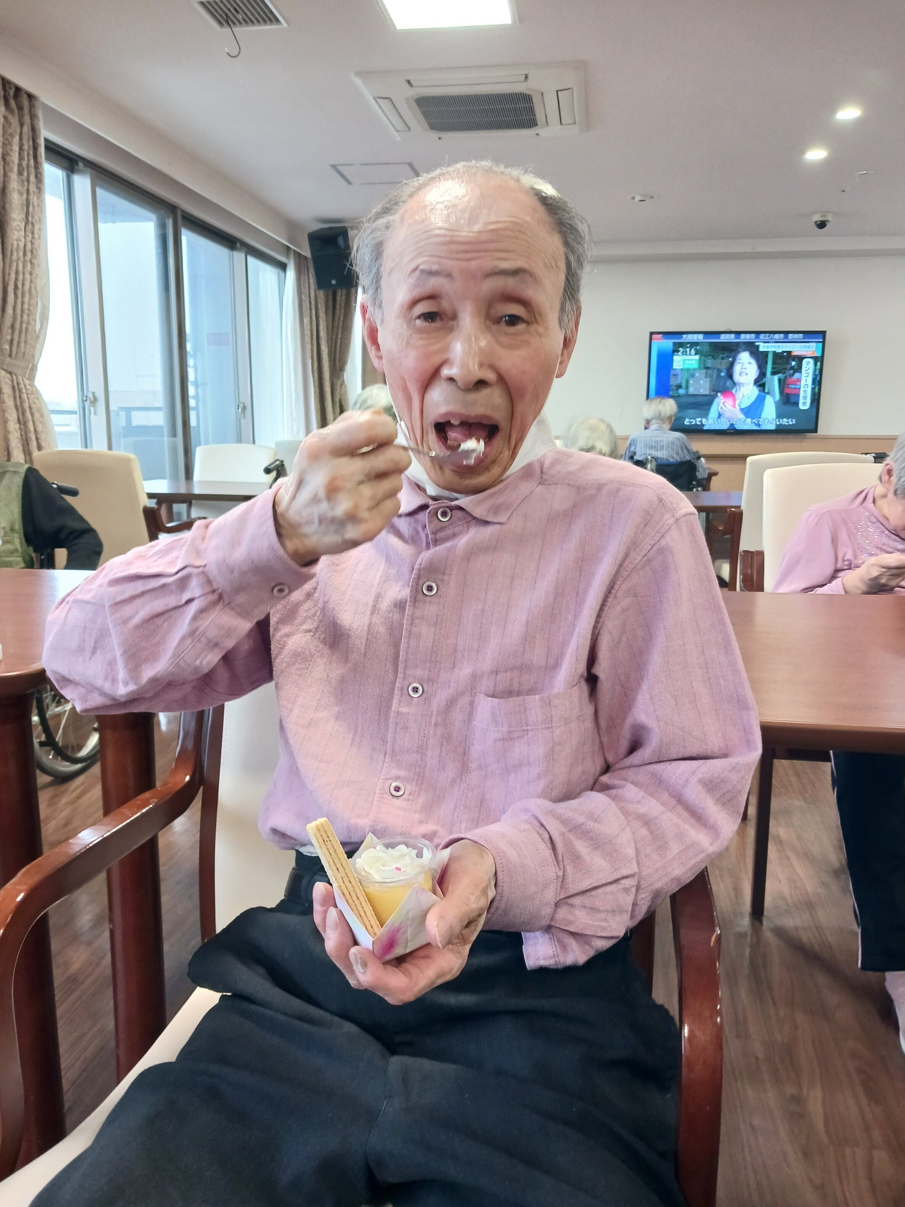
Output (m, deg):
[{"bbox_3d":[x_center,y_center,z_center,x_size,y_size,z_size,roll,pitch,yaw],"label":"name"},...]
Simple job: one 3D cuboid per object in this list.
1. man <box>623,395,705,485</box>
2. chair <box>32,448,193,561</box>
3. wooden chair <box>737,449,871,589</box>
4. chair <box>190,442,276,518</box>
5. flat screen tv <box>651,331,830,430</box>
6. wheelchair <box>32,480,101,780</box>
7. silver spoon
[{"bbox_3d":[1.292,-0.657,5.699,0.480,1.180,0.750,3,11,16],"label":"man"},{"bbox_3d":[-1.415,-0.203,4.160,0.590,0.930,0.600,3,11,12],"label":"chair"},{"bbox_3d":[1.443,-0.179,4.079,0.590,0.930,0.600,2,11,7],"label":"wooden chair"},{"bbox_3d":[-1.350,-0.450,5.452,0.590,0.930,0.600,2,11,8],"label":"chair"},{"bbox_3d":[2.244,-1.770,7.540,1.355,0.785,0.070,2,11,8],"label":"flat screen tv"},{"bbox_3d":[-1.457,0.121,2.572,0.600,0.890,0.980,2,11,7],"label":"wheelchair"},{"bbox_3d":[-0.032,-0.106,0.634,0.140,0.020,0.030,-9,14,-39],"label":"silver spoon"}]

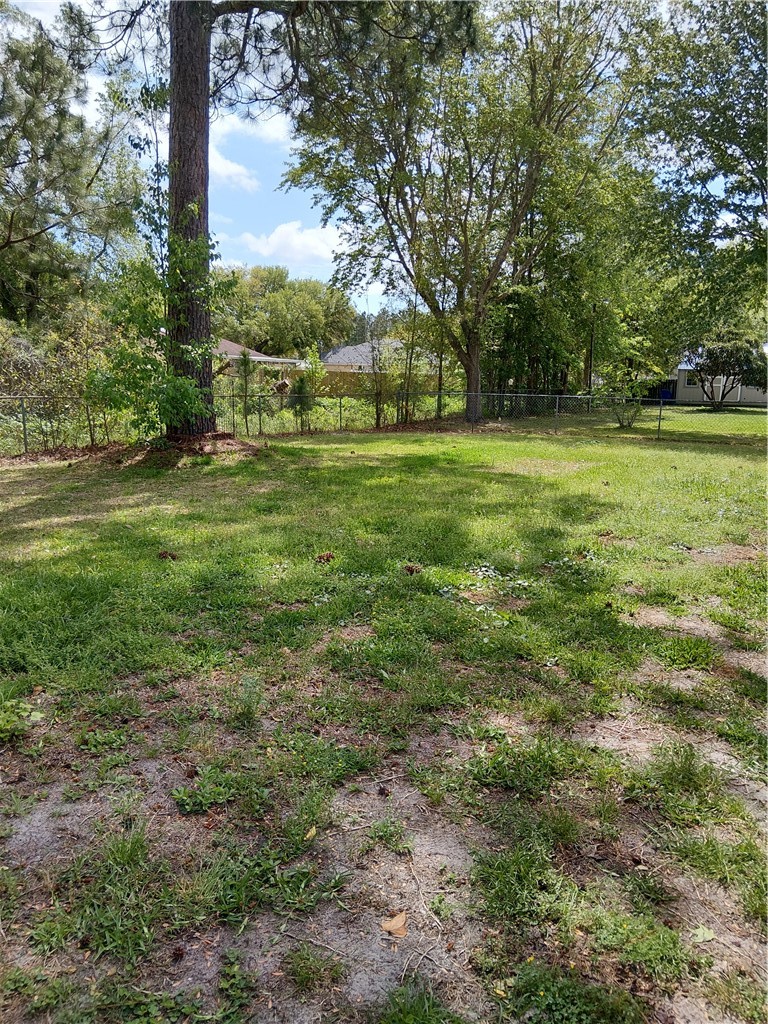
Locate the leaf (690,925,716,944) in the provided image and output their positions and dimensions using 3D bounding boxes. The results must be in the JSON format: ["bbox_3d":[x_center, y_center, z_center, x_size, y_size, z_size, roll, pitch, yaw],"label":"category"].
[{"bbox_3d":[0.893,1.180,2.160,0.088,0.016,0.060,-5,11,-29],"label":"leaf"}]

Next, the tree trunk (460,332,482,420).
[{"bbox_3d":[3.180,-4.860,27.880,0.720,3.250,0.700,0,10,0],"label":"tree trunk"}]

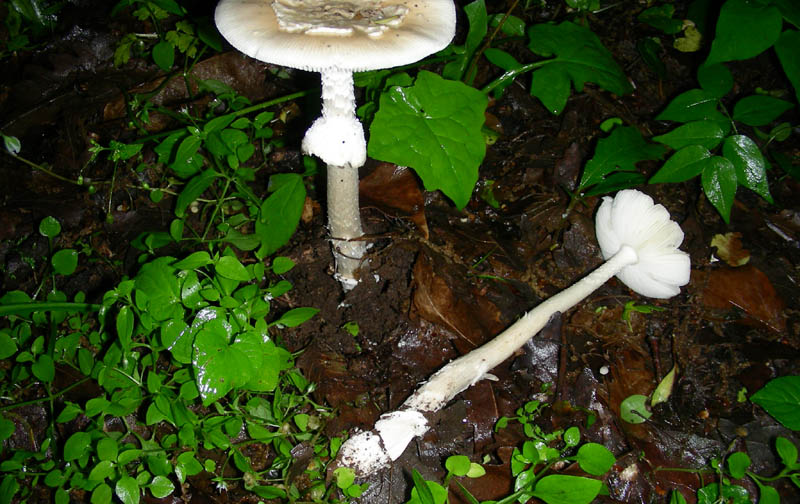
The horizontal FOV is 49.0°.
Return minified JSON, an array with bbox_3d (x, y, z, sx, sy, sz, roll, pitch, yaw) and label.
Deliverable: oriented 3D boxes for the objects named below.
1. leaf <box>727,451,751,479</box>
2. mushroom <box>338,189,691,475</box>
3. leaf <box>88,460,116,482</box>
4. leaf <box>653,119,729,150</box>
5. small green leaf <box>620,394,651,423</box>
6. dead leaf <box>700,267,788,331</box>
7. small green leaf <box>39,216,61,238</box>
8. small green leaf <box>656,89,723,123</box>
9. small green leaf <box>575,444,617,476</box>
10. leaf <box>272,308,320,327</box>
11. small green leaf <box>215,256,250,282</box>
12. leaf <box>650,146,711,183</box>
[{"bbox_3d":[0.163,0.102,0.423,0.012,0.004,0.014,20,65,23],"label":"leaf"},{"bbox_3d":[0.053,0.043,0.420,0.202,0.064,0.066,-32,49,-25],"label":"mushroom"},{"bbox_3d":[-0.127,0.093,0.371,0.012,0.002,0.010,-39,57,-15],"label":"leaf"},{"bbox_3d":[0.198,-0.080,0.601,0.048,0.006,0.022,-6,66,8],"label":"leaf"},{"bbox_3d":[0.126,0.084,0.468,0.017,0.003,0.018,-24,49,-19],"label":"small green leaf"},{"bbox_3d":[0.209,0.028,0.533,0.044,0.008,0.062,-21,44,-23],"label":"dead leaf"},{"bbox_3d":[-0.218,-0.015,0.547,0.013,0.003,0.016,-6,64,-15],"label":"small green leaf"},{"bbox_3d":[0.176,-0.089,0.541,0.046,0.007,0.029,-17,52,-13],"label":"small green leaf"},{"bbox_3d":[0.082,0.086,0.364,0.016,0.002,0.015,0,50,0],"label":"small green leaf"},{"bbox_3d":[-0.057,0.036,0.486,0.028,0.004,0.010,-19,57,-16],"label":"leaf"},{"bbox_3d":[-0.083,0.009,0.441,0.022,0.003,0.012,32,58,16],"label":"small green leaf"},{"bbox_3d":[0.184,-0.058,0.575,0.043,0.006,0.021,-25,64,-1],"label":"leaf"}]

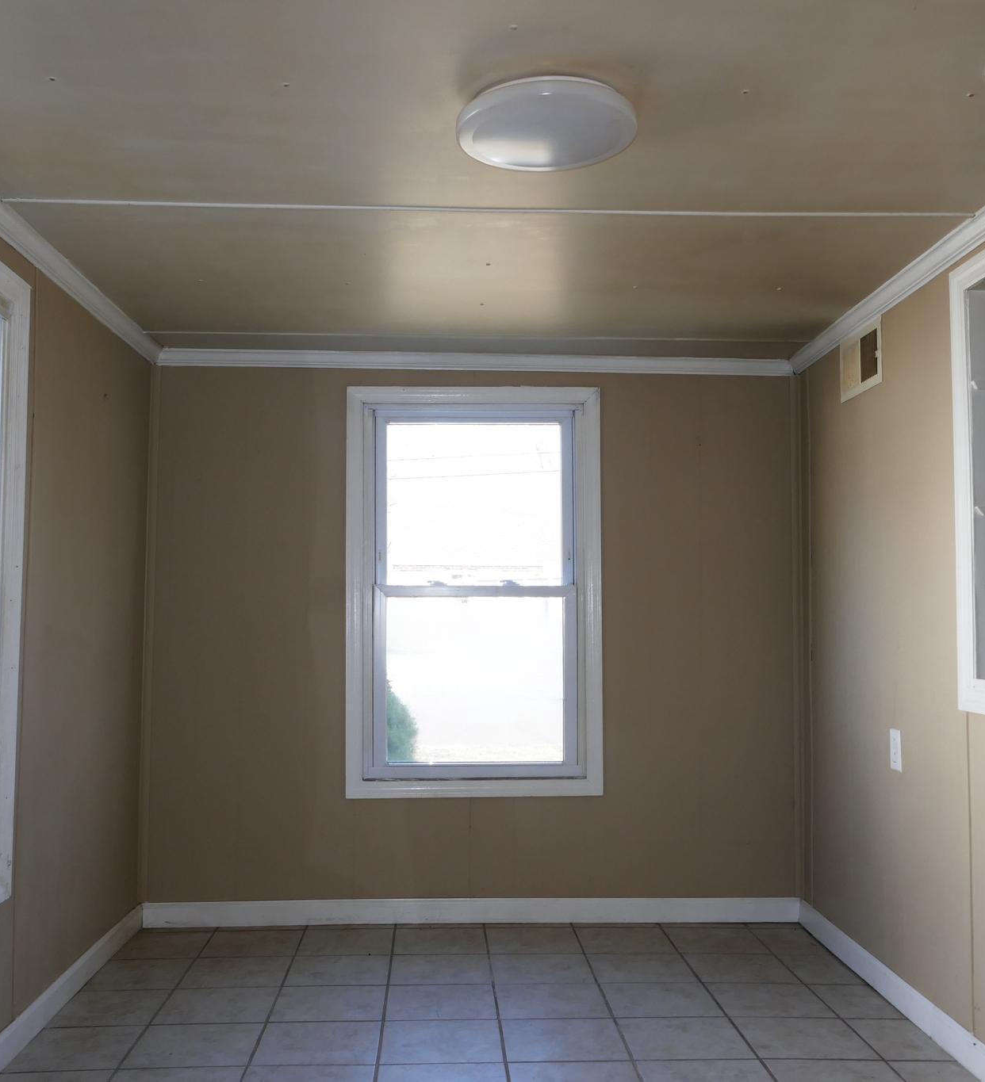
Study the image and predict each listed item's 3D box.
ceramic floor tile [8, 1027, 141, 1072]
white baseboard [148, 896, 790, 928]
[{"bbox_3d":[-1.051,1.298,2.873,0.282,0.010,0.304,0,-4,-2],"label":"ceramic floor tile"},{"bbox_3d":[-0.060,1.334,4.043,2.348,0.088,0.015,0,-4,-2],"label":"white baseboard"}]

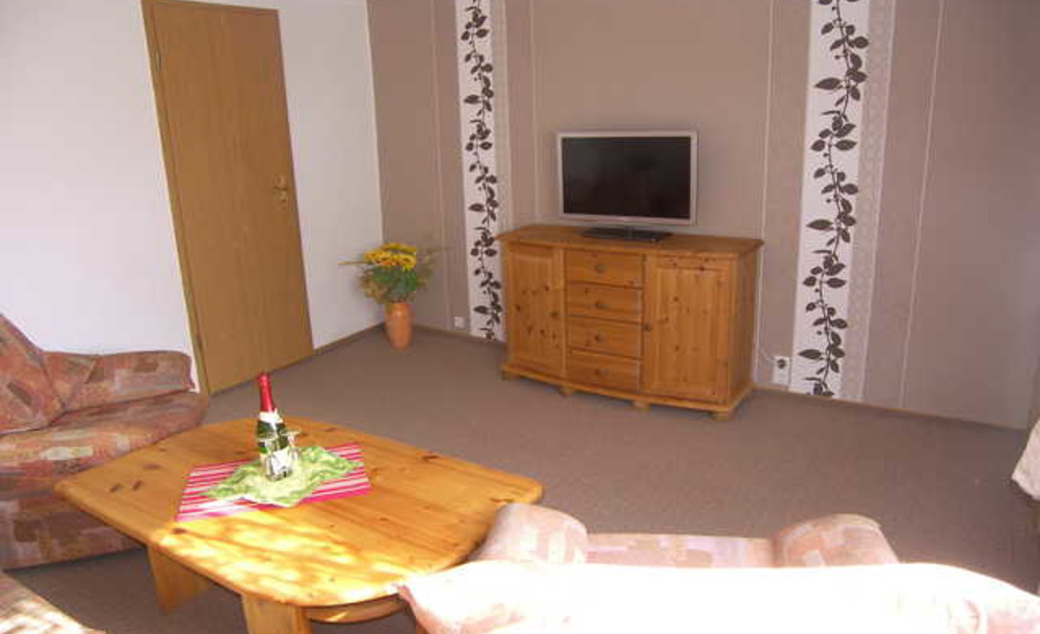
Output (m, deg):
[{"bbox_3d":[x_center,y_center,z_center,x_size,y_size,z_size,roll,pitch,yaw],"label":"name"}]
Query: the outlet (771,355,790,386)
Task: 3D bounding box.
[{"bbox_3d":[1.352,0.285,3.737,0.082,0.153,0.030,9,19,33],"label":"outlet"}]

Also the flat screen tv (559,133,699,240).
[{"bbox_3d":[0.558,-0.714,3.852,0.785,0.535,0.200,7,18,28],"label":"flat screen tv"}]

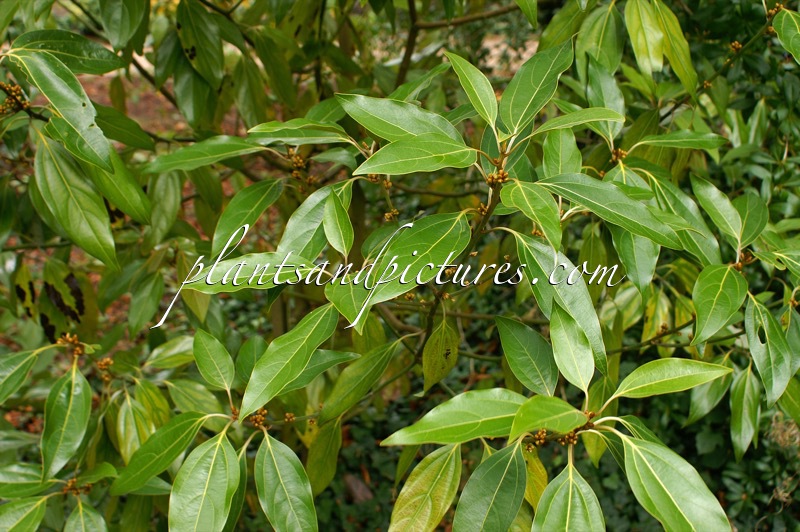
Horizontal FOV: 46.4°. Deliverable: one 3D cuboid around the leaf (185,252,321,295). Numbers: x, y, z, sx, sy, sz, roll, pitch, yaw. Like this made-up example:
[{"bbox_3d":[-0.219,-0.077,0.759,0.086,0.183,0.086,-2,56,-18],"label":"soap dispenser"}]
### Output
[{"bbox_3d":[-0.144,0.011,0.910,0.134,0.022,0.047,-8,49,-17],"label":"leaf"}]

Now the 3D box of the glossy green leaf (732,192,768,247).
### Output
[{"bbox_3d":[0.368,-0.049,0.980,0.040,0.014,0.078,29,59,4],"label":"glossy green leaf"}]

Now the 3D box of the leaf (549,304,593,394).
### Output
[{"bbox_3d":[0.147,0.069,0.800,0.036,0.079,0.014,-12,-15,-15],"label":"leaf"}]

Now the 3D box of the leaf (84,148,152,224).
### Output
[{"bbox_3d":[-0.290,-0.082,0.960,0.042,0.015,0.112,-36,78,-31],"label":"leaf"}]

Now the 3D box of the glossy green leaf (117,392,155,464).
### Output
[{"bbox_3d":[-0.282,0.176,0.990,0.042,0.088,0.016,-15,-13,0],"label":"glossy green leaf"}]

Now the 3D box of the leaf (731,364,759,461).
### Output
[{"bbox_3d":[0.373,0.158,1.010,0.034,0.105,0.016,11,-11,3],"label":"leaf"}]

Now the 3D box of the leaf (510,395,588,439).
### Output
[{"bbox_3d":[0.129,0.130,0.802,0.092,0.018,0.042,-3,29,-36],"label":"leaf"}]

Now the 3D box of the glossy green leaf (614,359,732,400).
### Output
[{"bbox_3d":[0.248,0.103,0.850,0.127,0.015,0.037,-9,44,-18],"label":"glossy green leaf"}]

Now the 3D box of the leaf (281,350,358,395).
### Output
[{"bbox_3d":[-0.077,0.098,0.860,0.096,0.016,0.038,-26,60,-25],"label":"leaf"}]

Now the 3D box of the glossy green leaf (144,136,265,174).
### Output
[{"bbox_3d":[-0.216,-0.122,1.030,0.132,0.016,0.040,-10,42,0],"label":"glossy green leaf"}]

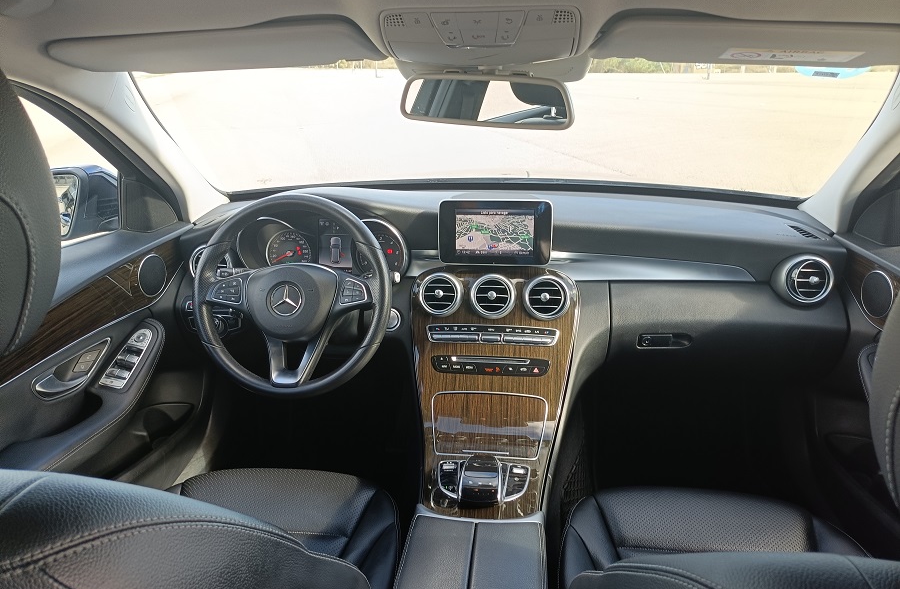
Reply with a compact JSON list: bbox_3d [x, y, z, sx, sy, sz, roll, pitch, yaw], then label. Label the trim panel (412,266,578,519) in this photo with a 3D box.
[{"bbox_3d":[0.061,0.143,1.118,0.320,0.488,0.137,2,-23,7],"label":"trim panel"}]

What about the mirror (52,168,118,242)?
[{"bbox_3d":[-0.823,-0.193,1.404,0.235,0.165,0.160,-2,20,-5],"label":"mirror"}]

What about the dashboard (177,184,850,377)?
[{"bbox_3d":[0.100,-0.050,1.397,1.380,0.315,0.430,2,20,7],"label":"dashboard"}]

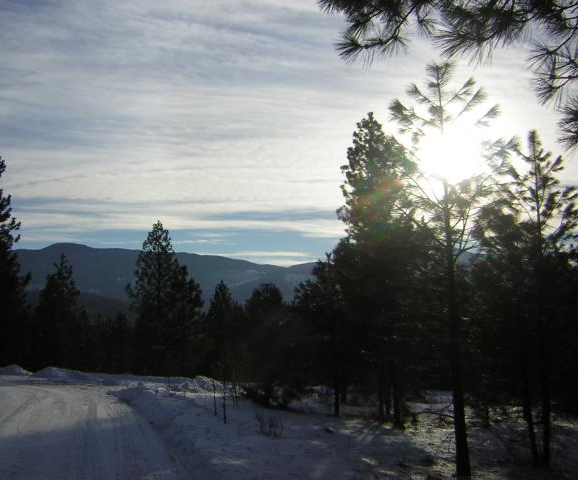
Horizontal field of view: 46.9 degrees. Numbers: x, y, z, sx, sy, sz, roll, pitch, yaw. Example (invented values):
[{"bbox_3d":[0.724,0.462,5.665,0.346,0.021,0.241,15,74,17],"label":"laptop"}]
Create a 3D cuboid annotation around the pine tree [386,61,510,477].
[{"bbox_3d":[2.146,0.258,9.010,1.680,5.660,1.630,-1,-8,0],"label":"pine tree"}]

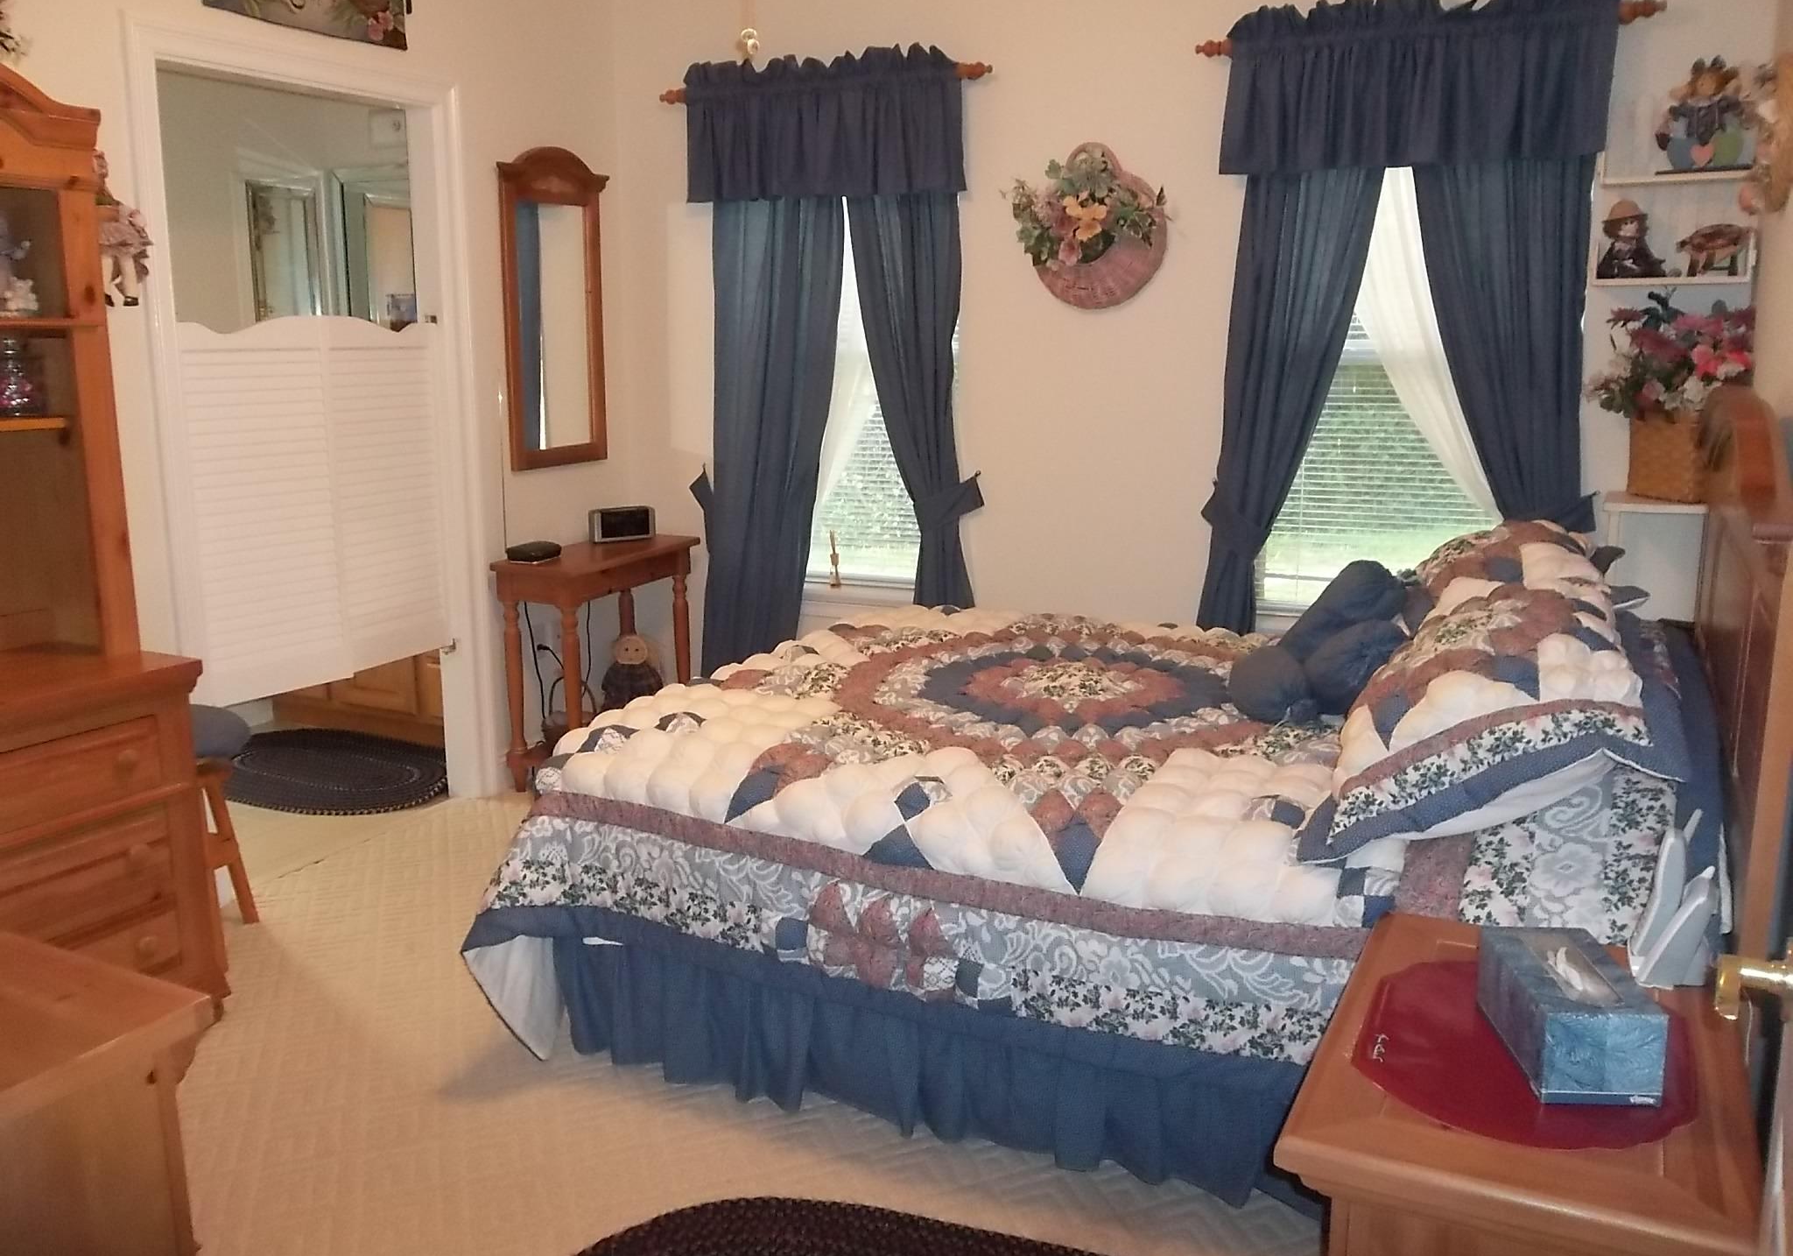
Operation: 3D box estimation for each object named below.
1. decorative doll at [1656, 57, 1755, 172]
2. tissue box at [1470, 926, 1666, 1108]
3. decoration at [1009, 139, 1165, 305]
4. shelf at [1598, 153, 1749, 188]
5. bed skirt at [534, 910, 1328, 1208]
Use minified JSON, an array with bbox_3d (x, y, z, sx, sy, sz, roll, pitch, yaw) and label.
[{"bbox_3d":[1.869,-1.187,3.235,0.190,0.240,0.070,9,14,37],"label":"decorative doll"},{"bbox_3d":[0.777,0.445,1.626,0.123,0.104,0.229,1,11,5],"label":"tissue box"},{"bbox_3d":[0.541,-1.130,3.930,0.425,0.435,0.140,6,13,26],"label":"decoration"},{"bbox_3d":[1.842,-1.072,3.291,0.325,0.055,0.140,6,13,26],"label":"shelf"},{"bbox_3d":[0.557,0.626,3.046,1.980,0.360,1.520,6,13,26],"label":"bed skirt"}]

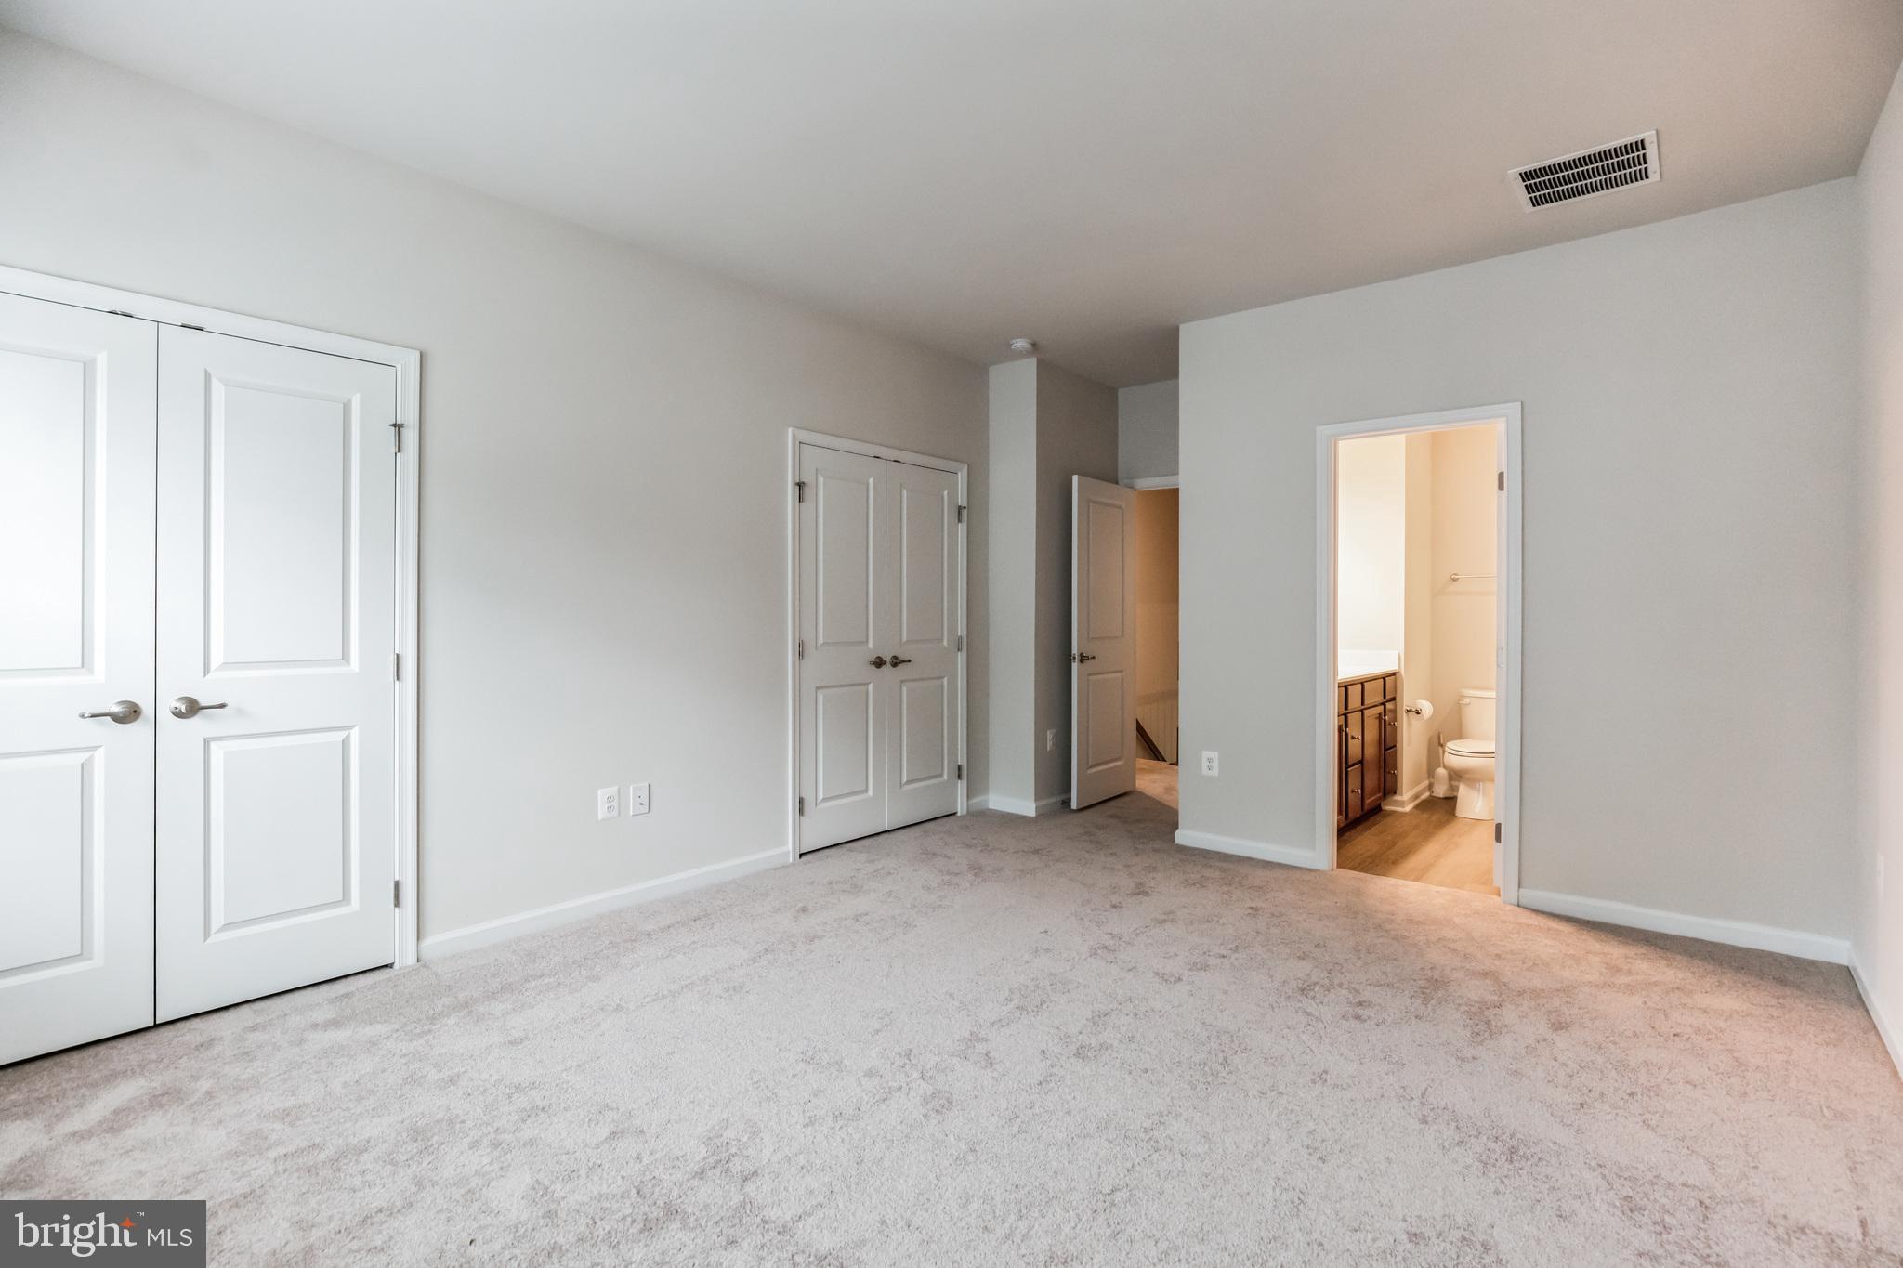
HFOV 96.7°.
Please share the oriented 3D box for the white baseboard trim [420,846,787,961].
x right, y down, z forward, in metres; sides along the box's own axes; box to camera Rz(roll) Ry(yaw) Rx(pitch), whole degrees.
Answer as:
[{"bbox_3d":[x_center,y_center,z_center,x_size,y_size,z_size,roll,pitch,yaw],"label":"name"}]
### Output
[{"bbox_3d":[-1.309,1.086,3.513,0.018,0.085,1.576,1,1,42],"label":"white baseboard trim"}]

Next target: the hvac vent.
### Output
[{"bbox_3d":[2.202,-1.587,2.936,0.395,0.020,0.400,1,1,38],"label":"hvac vent"}]

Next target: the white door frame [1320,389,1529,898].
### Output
[{"bbox_3d":[2.089,0.075,3.819,0.810,2.110,0.140,1,1,38],"label":"white door frame"}]

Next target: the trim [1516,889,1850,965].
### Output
[{"bbox_3d":[2.748,1.109,3.237,0.956,0.085,0.018,1,1,38],"label":"trim"}]

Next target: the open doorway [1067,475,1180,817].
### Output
[{"bbox_3d":[1.287,0.029,5.217,0.840,2.100,0.840,1,1,38],"label":"open doorway"}]

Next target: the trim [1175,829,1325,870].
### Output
[{"bbox_3d":[1.464,1.078,4.247,0.708,0.085,0.018,1,1,38],"label":"trim"}]

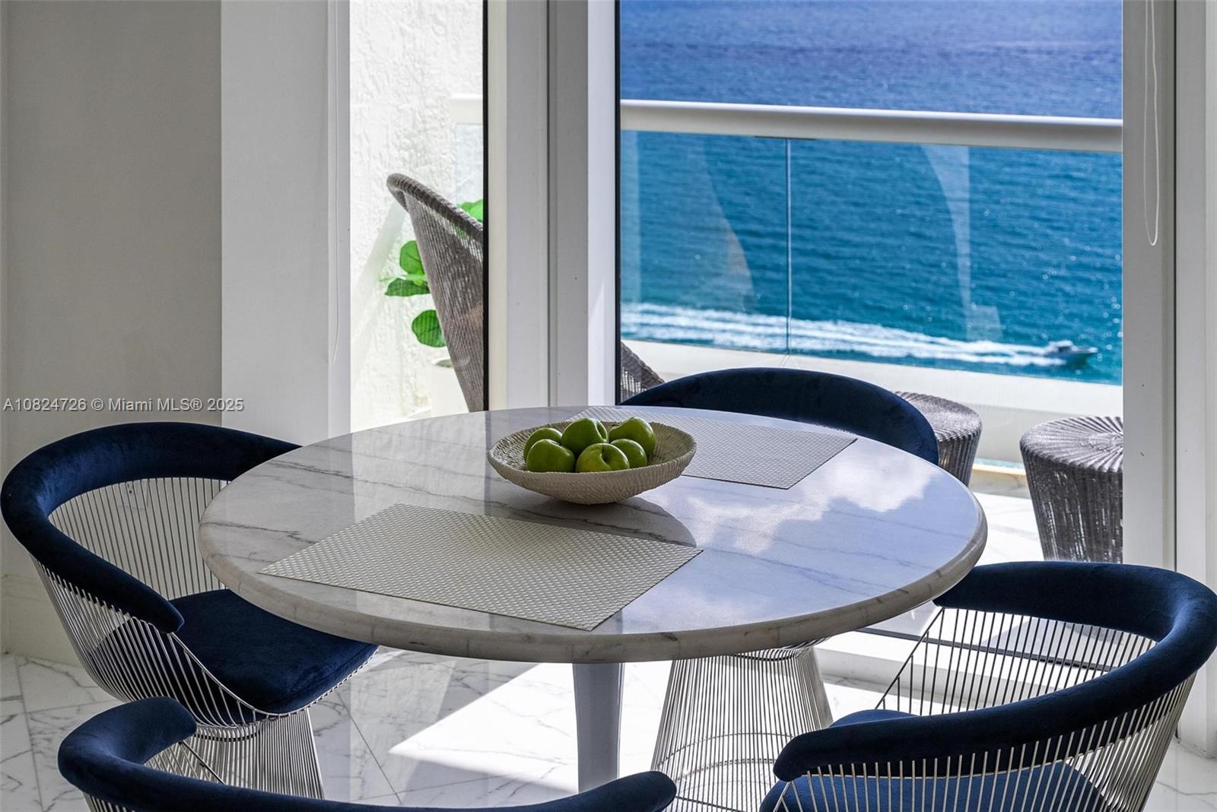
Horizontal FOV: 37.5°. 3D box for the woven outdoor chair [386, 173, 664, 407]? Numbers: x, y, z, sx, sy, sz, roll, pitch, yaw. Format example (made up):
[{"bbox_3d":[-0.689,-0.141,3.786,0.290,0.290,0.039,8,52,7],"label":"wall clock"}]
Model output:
[{"bbox_3d":[-0.180,-0.154,4.939,0.820,0.970,0.780,-9,16,-31],"label":"woven outdoor chair"}]

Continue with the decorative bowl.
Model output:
[{"bbox_3d":[-0.025,0.100,2.761,0.312,0.080,0.318,0,14,0],"label":"decorative bowl"}]

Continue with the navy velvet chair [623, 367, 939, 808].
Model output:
[{"bbox_3d":[0.270,0.368,3.328,0.673,0.737,0.570,8,16,28],"label":"navy velvet chair"}]

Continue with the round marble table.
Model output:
[{"bbox_3d":[-0.023,0.497,2.835,1.187,0.725,1.187,0,14,0],"label":"round marble table"}]

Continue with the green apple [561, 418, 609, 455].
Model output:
[{"bbox_3d":[-0.037,0.055,2.803,0.067,0.074,0.074,-33,12,28],"label":"green apple"}]

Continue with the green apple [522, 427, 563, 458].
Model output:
[{"bbox_3d":[-0.099,0.068,2.817,0.074,0.067,0.074,0,14,0],"label":"green apple"}]

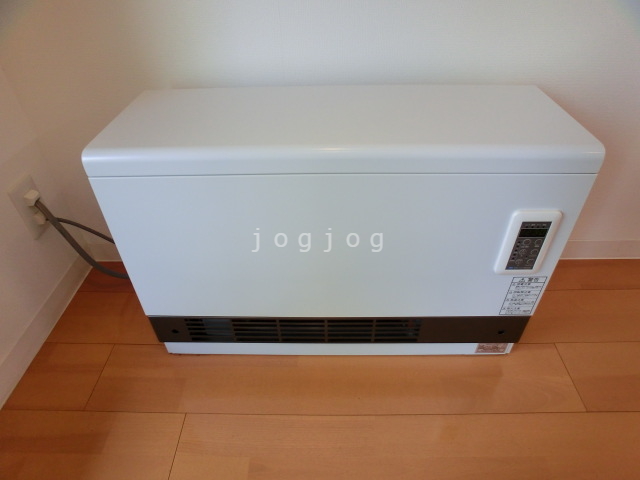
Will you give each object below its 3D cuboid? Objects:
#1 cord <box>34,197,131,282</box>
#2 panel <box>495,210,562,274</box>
[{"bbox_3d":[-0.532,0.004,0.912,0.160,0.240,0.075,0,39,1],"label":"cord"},{"bbox_3d":[0.338,0.008,0.638,0.076,0.131,0.015,0,39,1],"label":"panel"}]

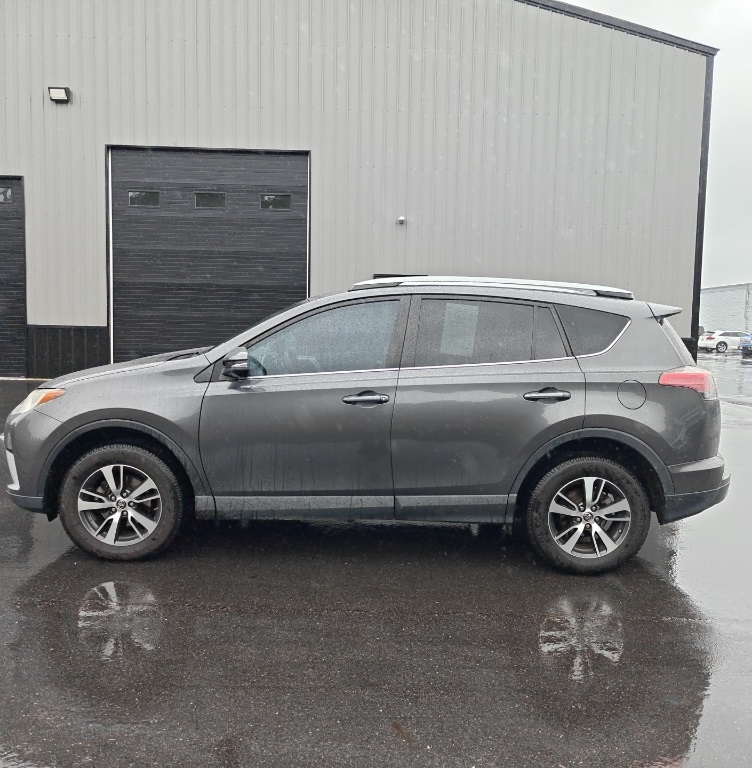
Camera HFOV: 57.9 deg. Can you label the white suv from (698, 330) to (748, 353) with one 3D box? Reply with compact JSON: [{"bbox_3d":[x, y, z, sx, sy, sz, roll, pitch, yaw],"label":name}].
[{"bbox_3d":[25.990,-3.050,49.300,4.800,1.610,1.900,1,5,0],"label":"white suv"}]

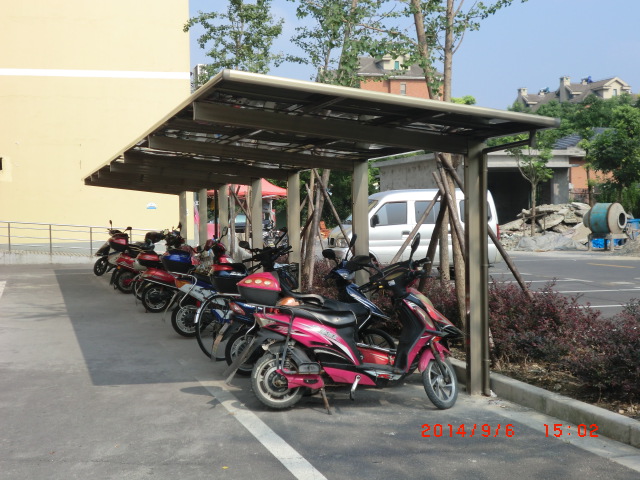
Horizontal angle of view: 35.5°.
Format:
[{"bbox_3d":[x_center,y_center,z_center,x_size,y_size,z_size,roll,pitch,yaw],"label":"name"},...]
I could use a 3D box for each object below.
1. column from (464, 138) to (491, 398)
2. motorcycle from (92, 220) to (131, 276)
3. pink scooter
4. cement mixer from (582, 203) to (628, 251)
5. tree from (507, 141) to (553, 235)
[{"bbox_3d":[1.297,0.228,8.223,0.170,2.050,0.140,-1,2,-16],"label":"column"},{"bbox_3d":[-4.659,0.219,24.100,1.700,1.320,0.680,-1,2,-15],"label":"motorcycle"},{"bbox_3d":[0.185,0.618,7.540,1.780,1.330,0.680,-1,2,2],"label":"pink scooter"},{"bbox_3d":[10.094,-0.487,35.300,1.500,1.680,1.200,1,2,45],"label":"cement mixer"},{"bbox_3d":[7.759,-1.738,36.800,1.650,3.600,1.600,0,2,12],"label":"tree"}]

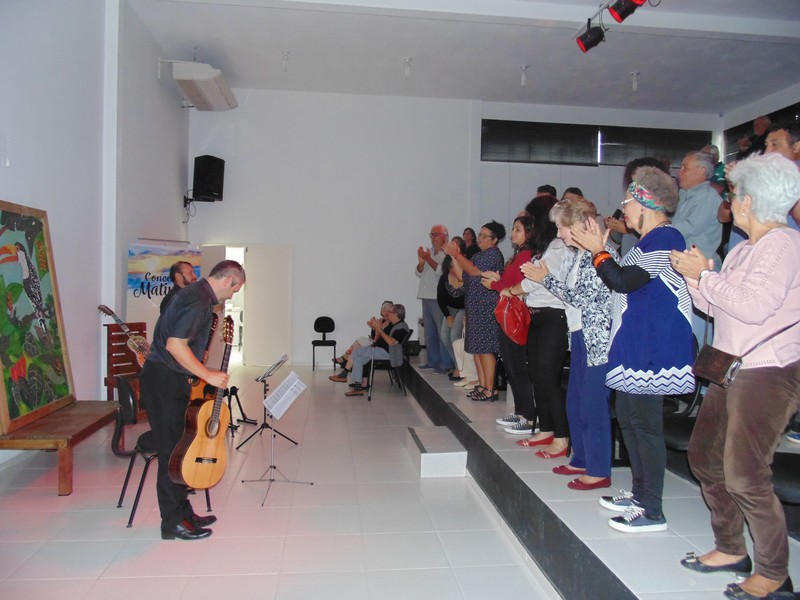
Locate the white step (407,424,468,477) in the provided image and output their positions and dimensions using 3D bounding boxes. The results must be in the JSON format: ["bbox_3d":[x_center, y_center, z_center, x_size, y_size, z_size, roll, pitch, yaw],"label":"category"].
[{"bbox_3d":[0.298,1.257,4.842,0.360,0.184,0.800,1,2,-7],"label":"white step"}]

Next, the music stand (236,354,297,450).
[{"bbox_3d":[-1.165,0.883,5.124,0.480,0.790,0.480,1,1,-2],"label":"music stand"}]

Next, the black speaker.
[{"bbox_3d":[-3.190,-2.016,9.610,0.350,0.670,0.440,2,2,19],"label":"black speaker"}]

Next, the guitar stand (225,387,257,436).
[{"bbox_3d":[-1.560,1.063,5.641,0.350,0.430,0.380,2,2,16],"label":"guitar stand"}]

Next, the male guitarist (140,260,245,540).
[{"bbox_3d":[-1.182,0.541,3.299,0.580,1.560,0.480,1,1,-14],"label":"male guitarist"}]

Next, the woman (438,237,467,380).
[{"bbox_3d":[0.625,0.114,6.807,0.480,1.640,0.340,2,2,30],"label":"woman"}]

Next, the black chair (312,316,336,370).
[{"bbox_3d":[-1.270,0.729,9.746,0.420,0.880,0.500,1,2,-7],"label":"black chair"}]

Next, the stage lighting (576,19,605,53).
[{"bbox_3d":[1.689,-2.350,5.124,0.230,0.250,0.170,-11,-1,10],"label":"stage lighting"}]

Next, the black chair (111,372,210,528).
[{"bbox_3d":[-1.527,0.905,3.666,0.540,0.860,0.430,0,2,-37],"label":"black chair"}]

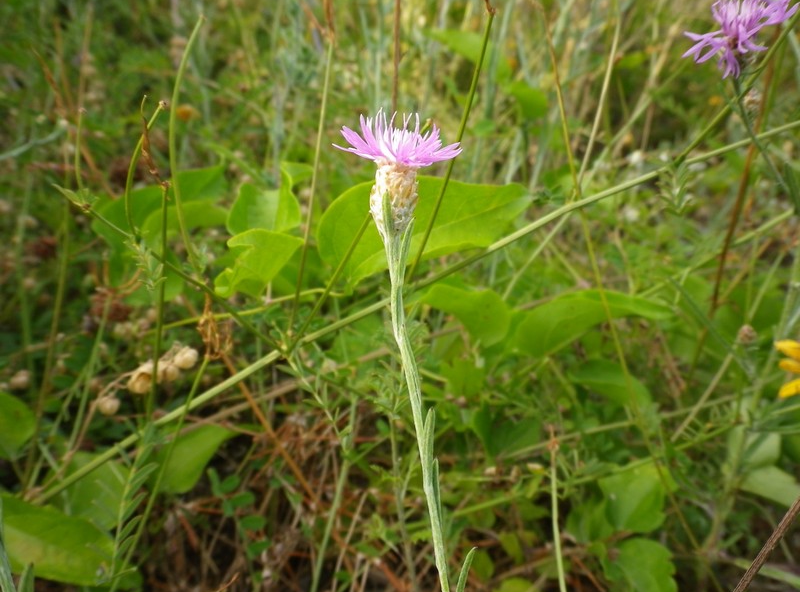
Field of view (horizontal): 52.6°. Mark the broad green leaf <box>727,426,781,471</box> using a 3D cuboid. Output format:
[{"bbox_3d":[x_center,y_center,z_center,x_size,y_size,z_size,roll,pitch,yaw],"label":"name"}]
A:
[{"bbox_3d":[0.205,0.089,0.470,0.030,0.008,0.028,-13,39,-25],"label":"broad green leaf"}]

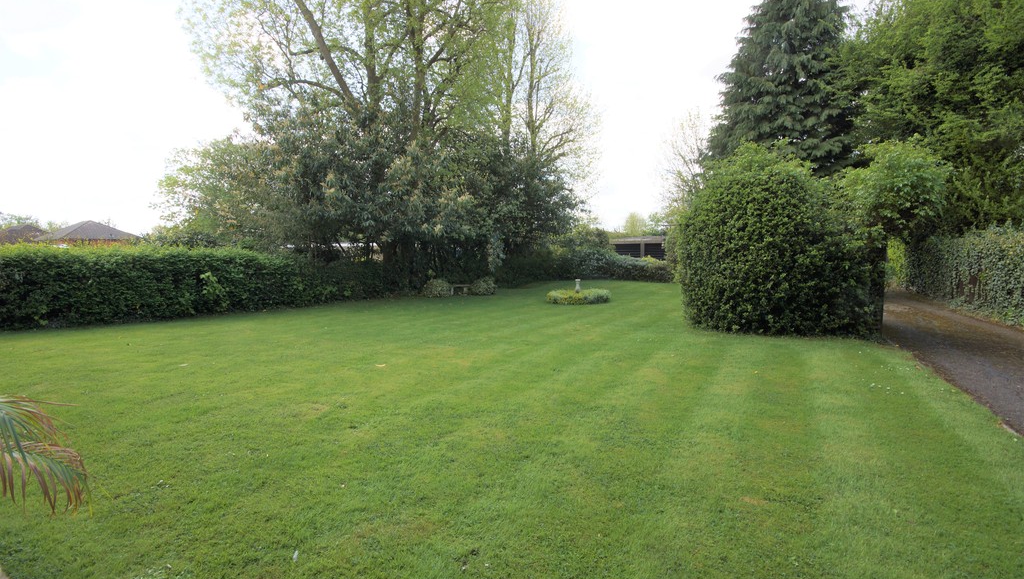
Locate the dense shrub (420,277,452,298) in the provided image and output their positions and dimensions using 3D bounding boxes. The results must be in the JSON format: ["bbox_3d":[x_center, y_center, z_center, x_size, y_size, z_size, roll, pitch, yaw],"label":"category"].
[{"bbox_3d":[-3.270,-0.087,18.632,1.320,0.820,1.150,-1,4,-20],"label":"dense shrub"}]

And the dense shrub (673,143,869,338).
[{"bbox_3d":[5.920,-1.090,10.101,3.450,3.900,2.600,2,4,25],"label":"dense shrub"}]

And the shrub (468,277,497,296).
[{"bbox_3d":[-1.360,-0.176,19.728,1.250,0.860,1.100,-1,4,-20],"label":"shrub"}]

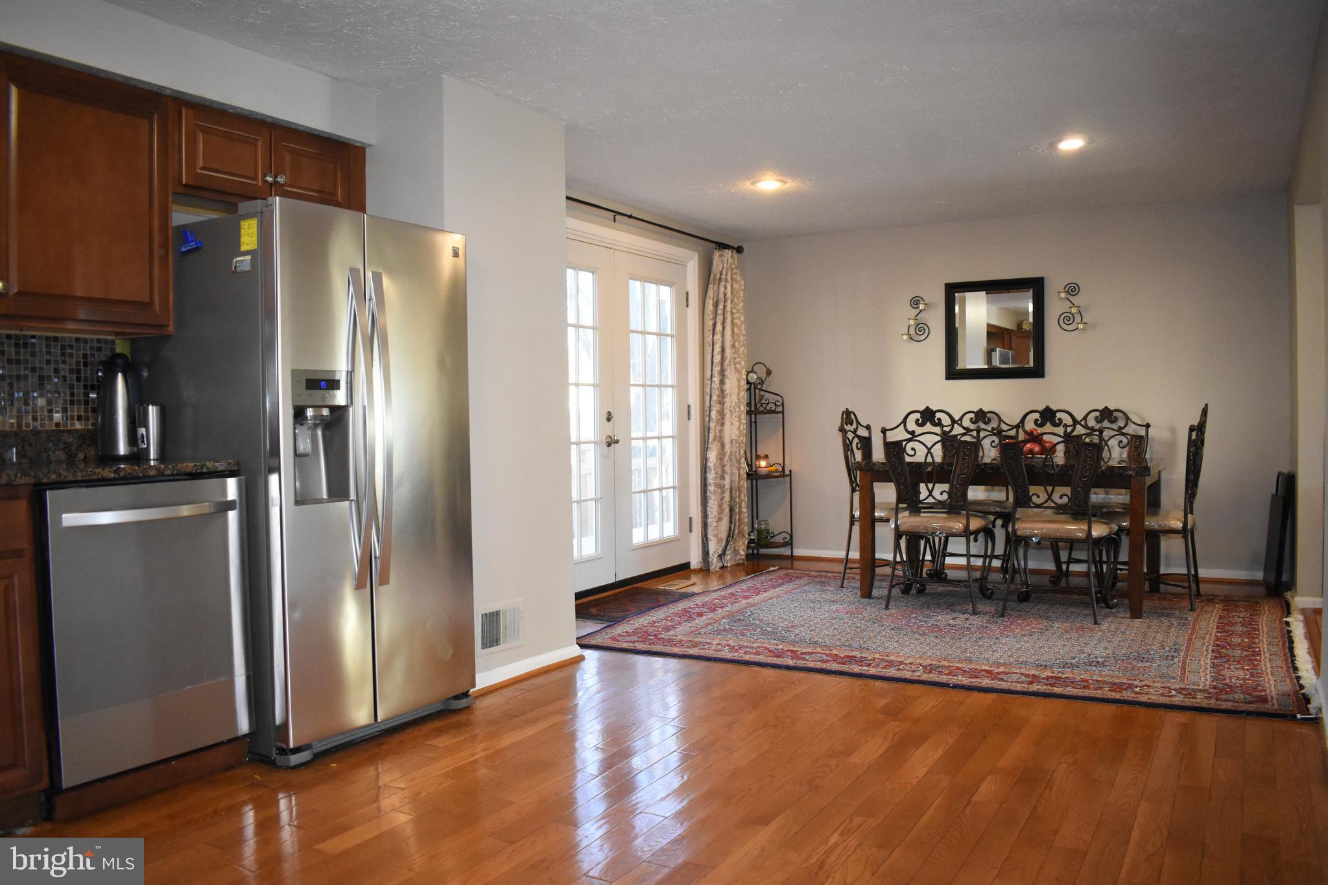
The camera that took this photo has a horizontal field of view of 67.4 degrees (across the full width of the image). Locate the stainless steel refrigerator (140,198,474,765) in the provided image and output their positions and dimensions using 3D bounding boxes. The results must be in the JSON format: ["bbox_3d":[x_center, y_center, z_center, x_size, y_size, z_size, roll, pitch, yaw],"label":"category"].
[{"bbox_3d":[-1.230,0.118,3.487,0.850,1.750,0.830,0,2,31],"label":"stainless steel refrigerator"}]

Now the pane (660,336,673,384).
[{"bbox_3d":[0.021,-0.551,6.691,0.020,0.307,0.179,0,2,31],"label":"pane"}]

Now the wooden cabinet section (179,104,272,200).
[{"bbox_3d":[-1.577,-0.958,3.386,0.300,0.258,0.340,0,2,31],"label":"wooden cabinet section"}]

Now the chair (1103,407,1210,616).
[{"bbox_3d":[2.668,0.326,5.416,0.560,1.080,0.485,0,2,32],"label":"chair"}]

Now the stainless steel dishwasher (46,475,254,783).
[{"bbox_3d":[-1.630,0.486,2.870,0.610,0.775,0.600,0,2,31],"label":"stainless steel dishwasher"}]

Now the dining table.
[{"bbox_3d":[1.964,0.491,5.645,1.570,0.768,0.930,0,2,32],"label":"dining table"}]

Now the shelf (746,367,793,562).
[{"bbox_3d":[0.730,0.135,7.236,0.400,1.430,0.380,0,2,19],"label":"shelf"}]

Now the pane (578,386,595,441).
[{"bbox_3d":[-0.456,-0.175,5.882,0.020,0.312,0.170,0,2,31],"label":"pane"}]

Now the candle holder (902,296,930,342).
[{"bbox_3d":[1.709,-0.843,6.755,0.190,0.310,0.090,0,2,31],"label":"candle holder"}]

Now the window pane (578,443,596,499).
[{"bbox_3d":[-0.453,0.169,5.886,0.020,0.325,0.181,0,2,31],"label":"window pane"}]

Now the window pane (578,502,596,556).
[{"bbox_3d":[-0.455,0.507,5.900,0.020,0.318,0.178,0,2,31],"label":"window pane"}]

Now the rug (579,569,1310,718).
[{"bbox_3d":[1.460,0.898,5.005,3.100,0.015,2.500,0,2,30],"label":"rug"}]

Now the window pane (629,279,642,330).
[{"bbox_3d":[-0.179,-0.867,6.248,0.020,0.325,0.148,0,2,31],"label":"window pane"}]

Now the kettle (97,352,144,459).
[{"bbox_3d":[-1.643,-0.109,3.010,0.150,0.322,0.127,-1,1,-10],"label":"kettle"}]

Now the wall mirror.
[{"bbox_3d":[2.179,-0.746,6.580,0.635,0.652,0.035,0,2,31],"label":"wall mirror"}]

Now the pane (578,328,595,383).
[{"bbox_3d":[-0.456,-0.512,5.883,0.020,0.313,0.171,0,2,31],"label":"pane"}]

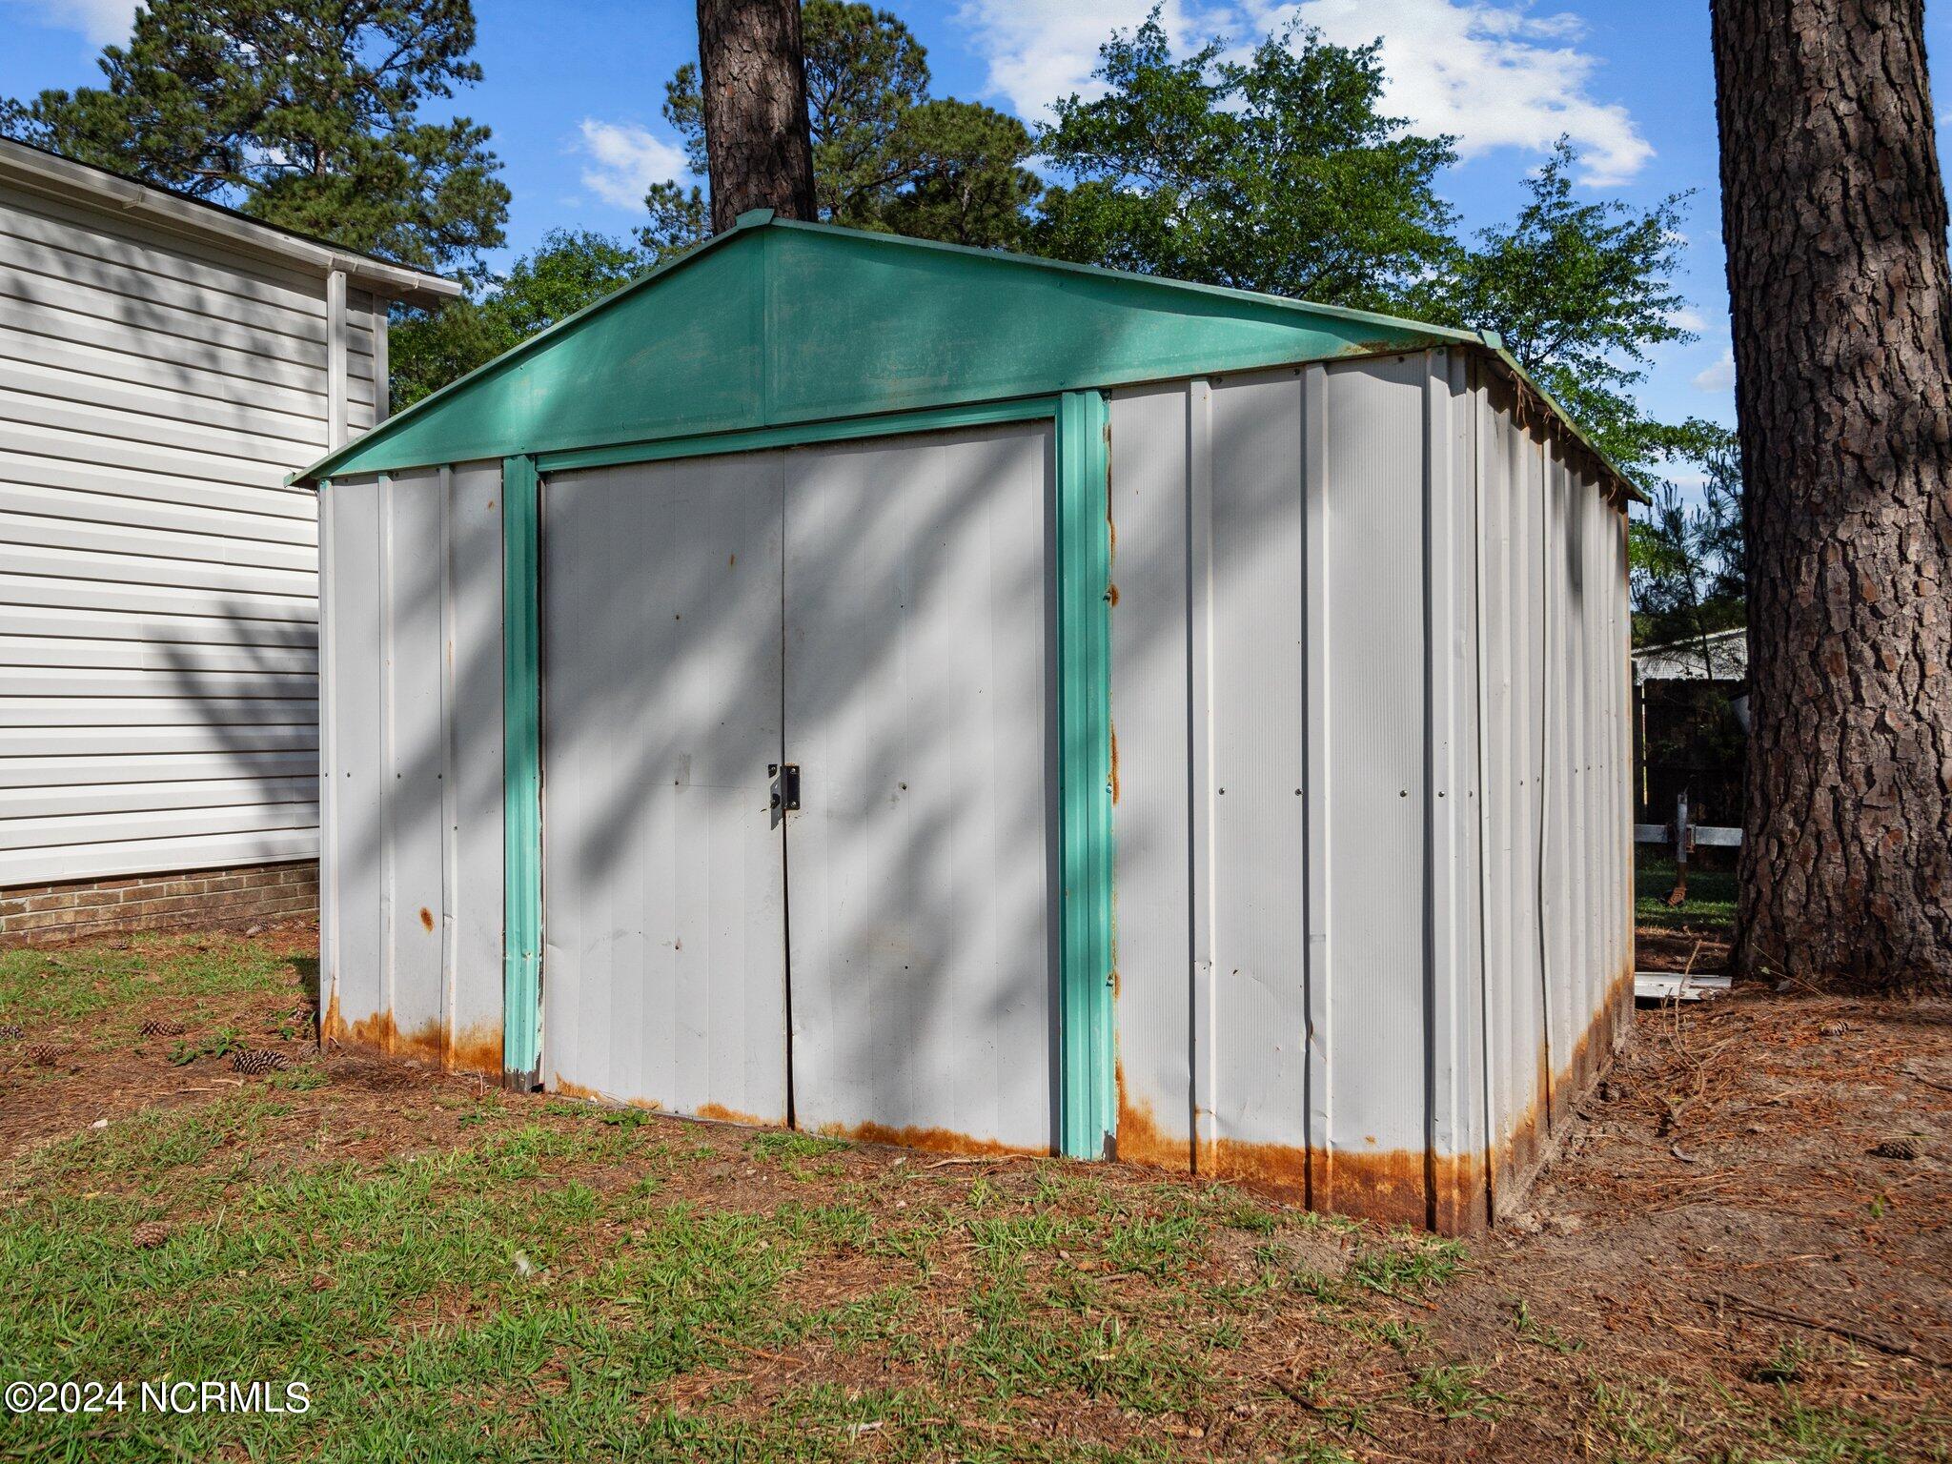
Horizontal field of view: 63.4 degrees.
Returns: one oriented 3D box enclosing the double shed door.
[{"bbox_3d":[-0.433,0.118,3.532,1.400,1.499,0.050,0,1,30],"label":"double shed door"}]

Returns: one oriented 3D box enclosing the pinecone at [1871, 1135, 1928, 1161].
[{"bbox_3d":[1.912,0.863,3.275,0.105,0.050,0.055,0,1,14],"label":"pinecone"}]

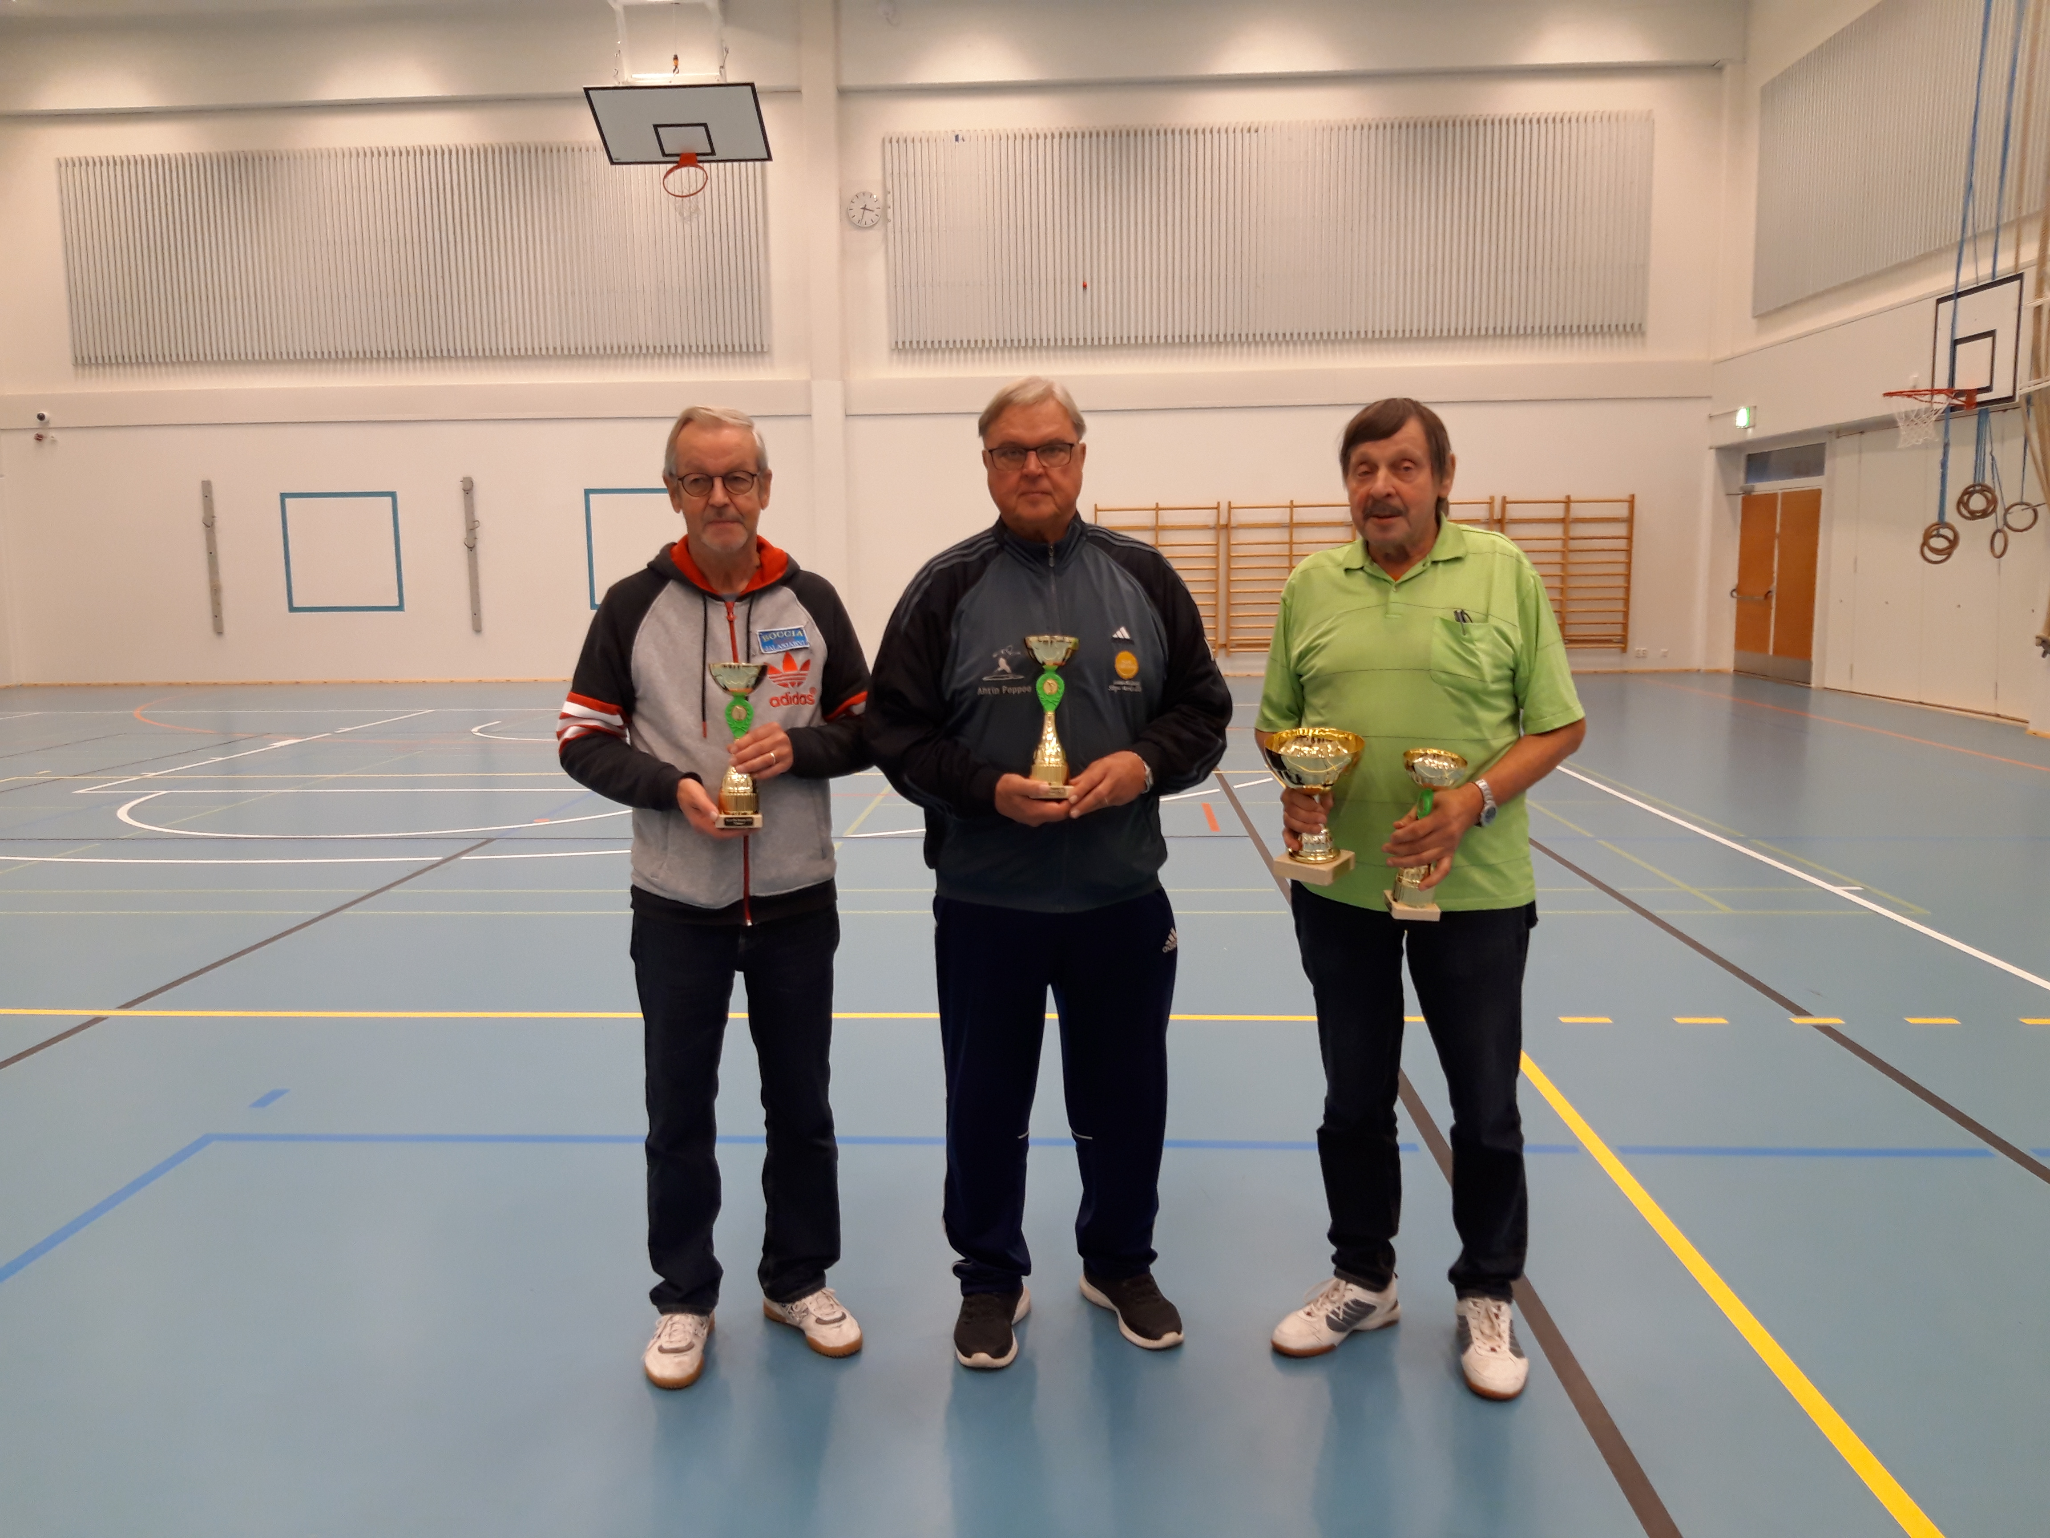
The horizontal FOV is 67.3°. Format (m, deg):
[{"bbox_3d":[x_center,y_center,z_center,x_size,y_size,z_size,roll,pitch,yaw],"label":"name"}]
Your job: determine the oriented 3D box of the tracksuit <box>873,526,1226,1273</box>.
[{"bbox_3d":[0.047,0.278,2.815,0.640,1.430,0.400,-1,7,-1],"label":"tracksuit"}]

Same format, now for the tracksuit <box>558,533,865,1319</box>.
[{"bbox_3d":[-0.535,0.308,2.784,0.560,1.420,0.380,-2,7,-11],"label":"tracksuit"}]

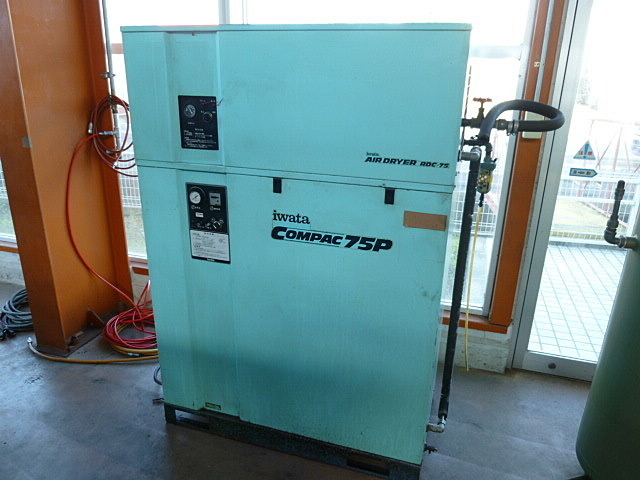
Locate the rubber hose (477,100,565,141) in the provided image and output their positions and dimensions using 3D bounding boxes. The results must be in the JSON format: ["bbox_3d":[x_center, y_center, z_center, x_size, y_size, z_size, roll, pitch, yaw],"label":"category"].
[{"bbox_3d":[0.699,-0.418,1.606,0.267,0.136,0.160,7,20,16],"label":"rubber hose"}]

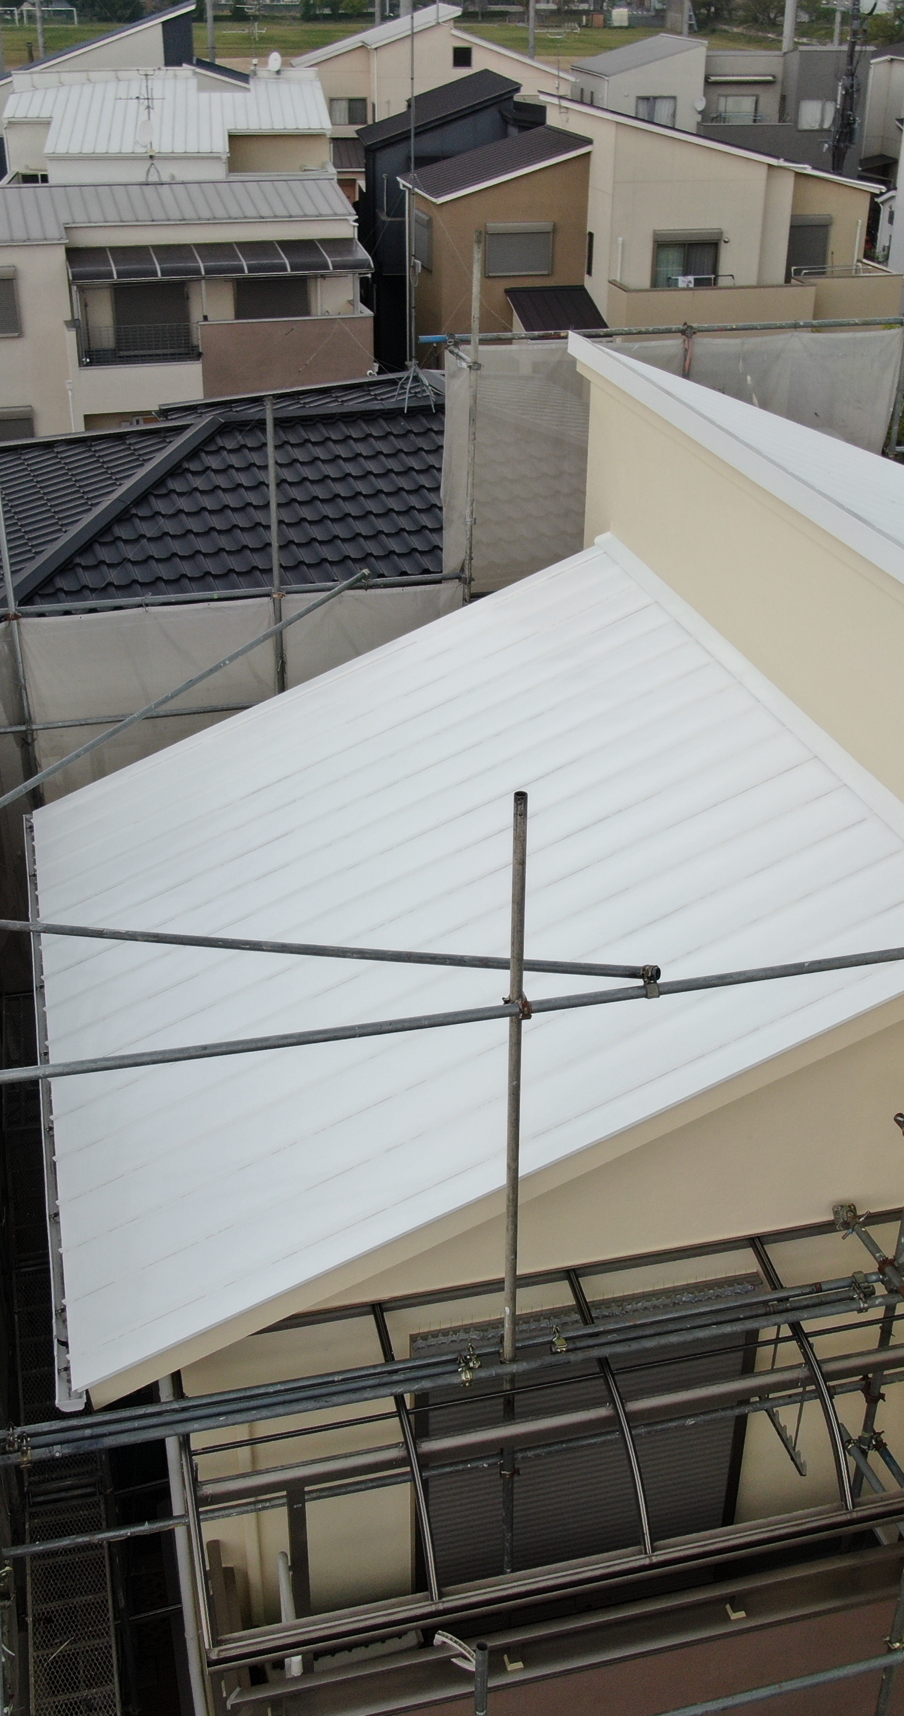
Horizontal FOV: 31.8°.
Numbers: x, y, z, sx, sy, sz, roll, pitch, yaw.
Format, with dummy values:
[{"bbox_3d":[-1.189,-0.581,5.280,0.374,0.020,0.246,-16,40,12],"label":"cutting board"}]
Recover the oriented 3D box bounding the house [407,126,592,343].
[{"bbox_3d":[0.898,-16.789,45.357,4.300,7.300,6.600,-5,29,-10],"label":"house"}]

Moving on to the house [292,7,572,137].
[{"bbox_3d":[-1.328,-29.337,64.499,11.000,9.100,8.500,-4,29,-8],"label":"house"}]

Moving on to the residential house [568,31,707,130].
[{"bbox_3d":[7.232,-28.530,64.071,4.000,8.200,6.300,-4,29,-8],"label":"residential house"}]

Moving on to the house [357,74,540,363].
[{"bbox_3d":[-0.396,-21.173,52.098,5.800,8.100,6.500,-4,29,-8],"label":"house"}]

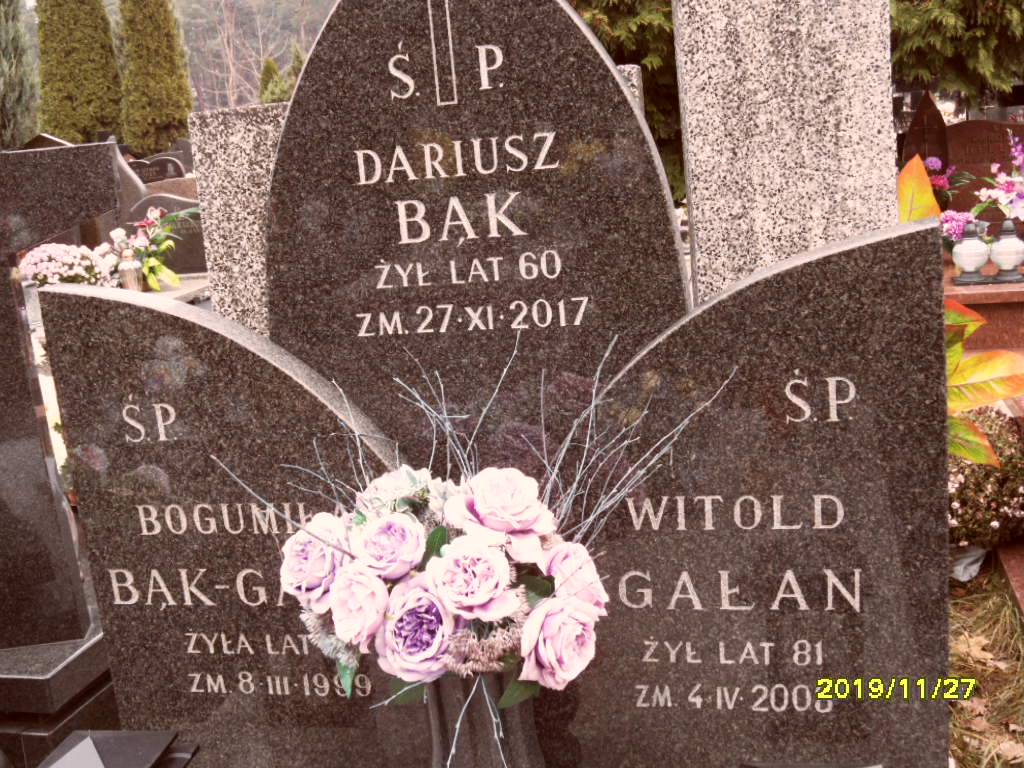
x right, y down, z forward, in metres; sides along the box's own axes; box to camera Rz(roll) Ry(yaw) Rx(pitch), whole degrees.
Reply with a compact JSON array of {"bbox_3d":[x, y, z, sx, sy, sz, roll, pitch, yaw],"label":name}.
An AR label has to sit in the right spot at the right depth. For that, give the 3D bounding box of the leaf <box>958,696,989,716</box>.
[{"bbox_3d":[1.073,0.750,2.750,0.066,0.020,0.060,-1,12,21],"label":"leaf"}]

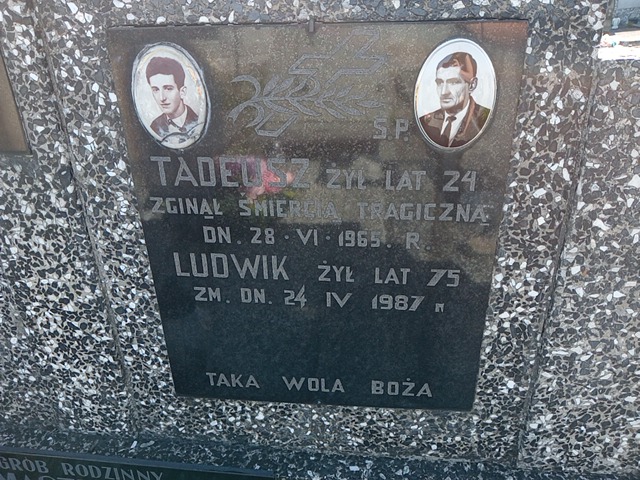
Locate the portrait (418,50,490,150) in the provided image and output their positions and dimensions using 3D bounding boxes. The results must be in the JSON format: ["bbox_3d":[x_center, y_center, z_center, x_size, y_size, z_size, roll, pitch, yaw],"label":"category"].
[{"bbox_3d":[0.151,-0.151,0.571,0.078,0.105,0.008,1,26,5],"label":"portrait"}]

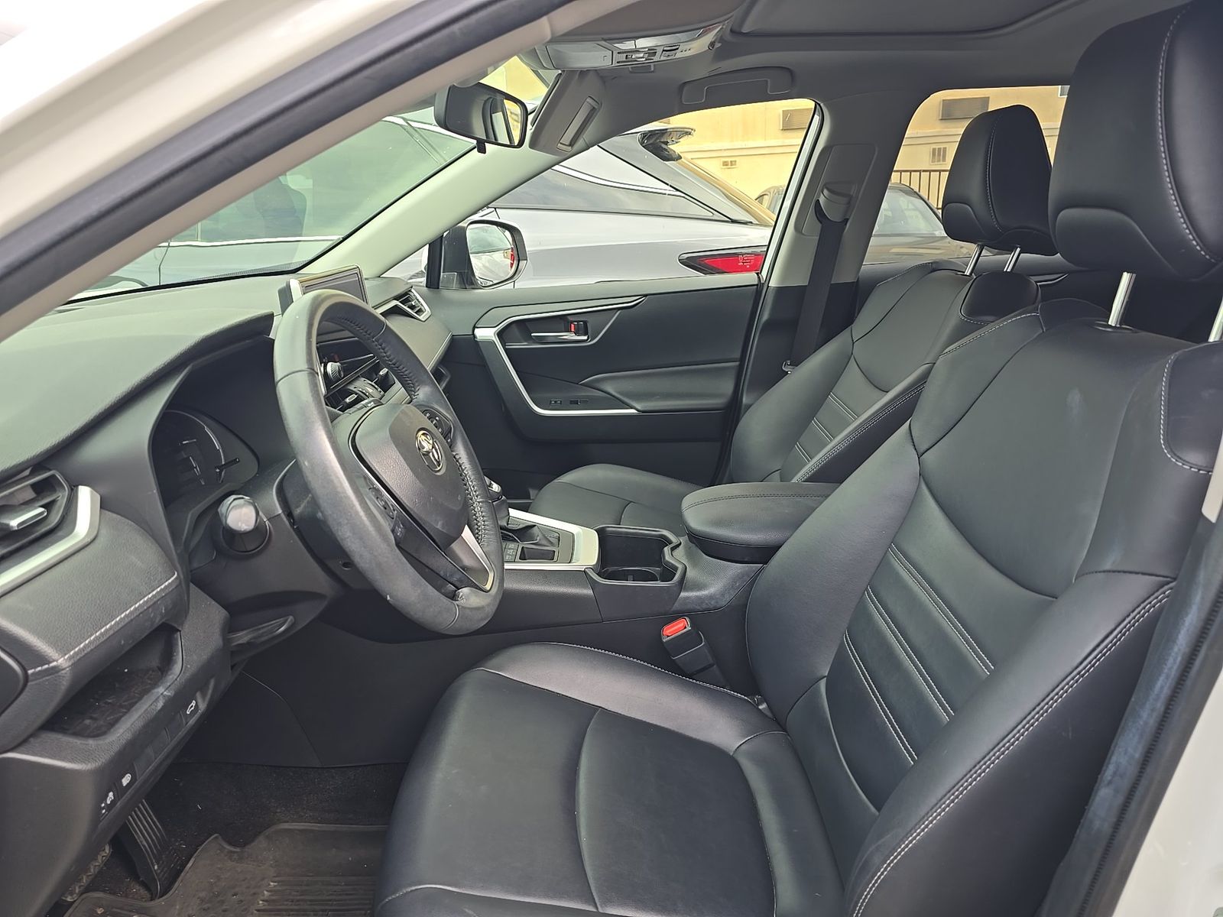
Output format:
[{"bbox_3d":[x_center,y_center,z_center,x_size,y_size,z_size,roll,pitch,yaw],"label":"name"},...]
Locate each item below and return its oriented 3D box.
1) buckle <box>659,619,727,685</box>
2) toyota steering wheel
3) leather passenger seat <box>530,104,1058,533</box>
[{"bbox_3d":[0.125,0.283,1.165,0.043,0.120,0.028,-30,15,9],"label":"buckle"},{"bbox_3d":[-0.221,0.006,0.826,0.090,0.370,0.370,-23,15,9],"label":"toyota steering wheel"},{"bbox_3d":[0.277,-0.079,1.547,0.990,1.060,0.530,-3,17,3],"label":"leather passenger seat"}]

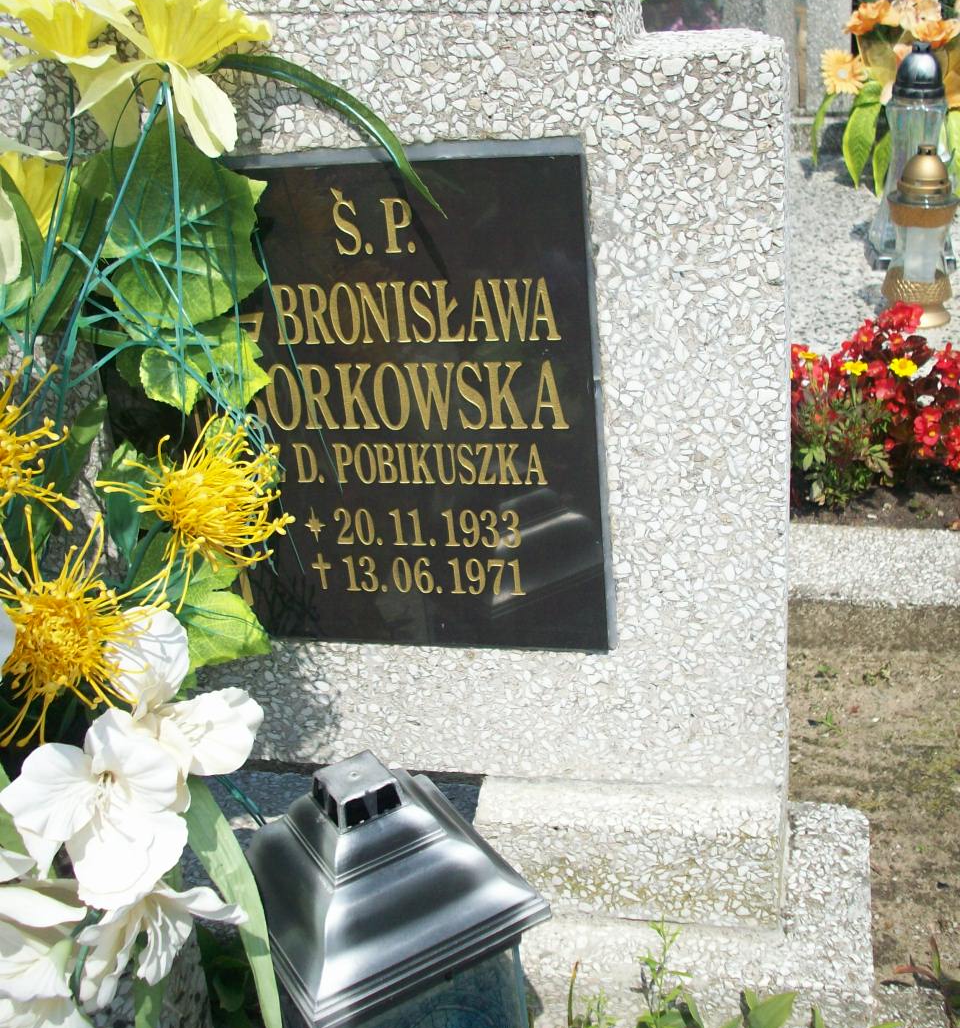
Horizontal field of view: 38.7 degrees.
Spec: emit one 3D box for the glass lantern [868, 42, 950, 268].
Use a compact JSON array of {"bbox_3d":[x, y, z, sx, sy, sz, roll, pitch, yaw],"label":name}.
[{"bbox_3d":[0.737,-0.606,2.320,0.122,0.360,0.122,2,25,14],"label":"glass lantern"}]

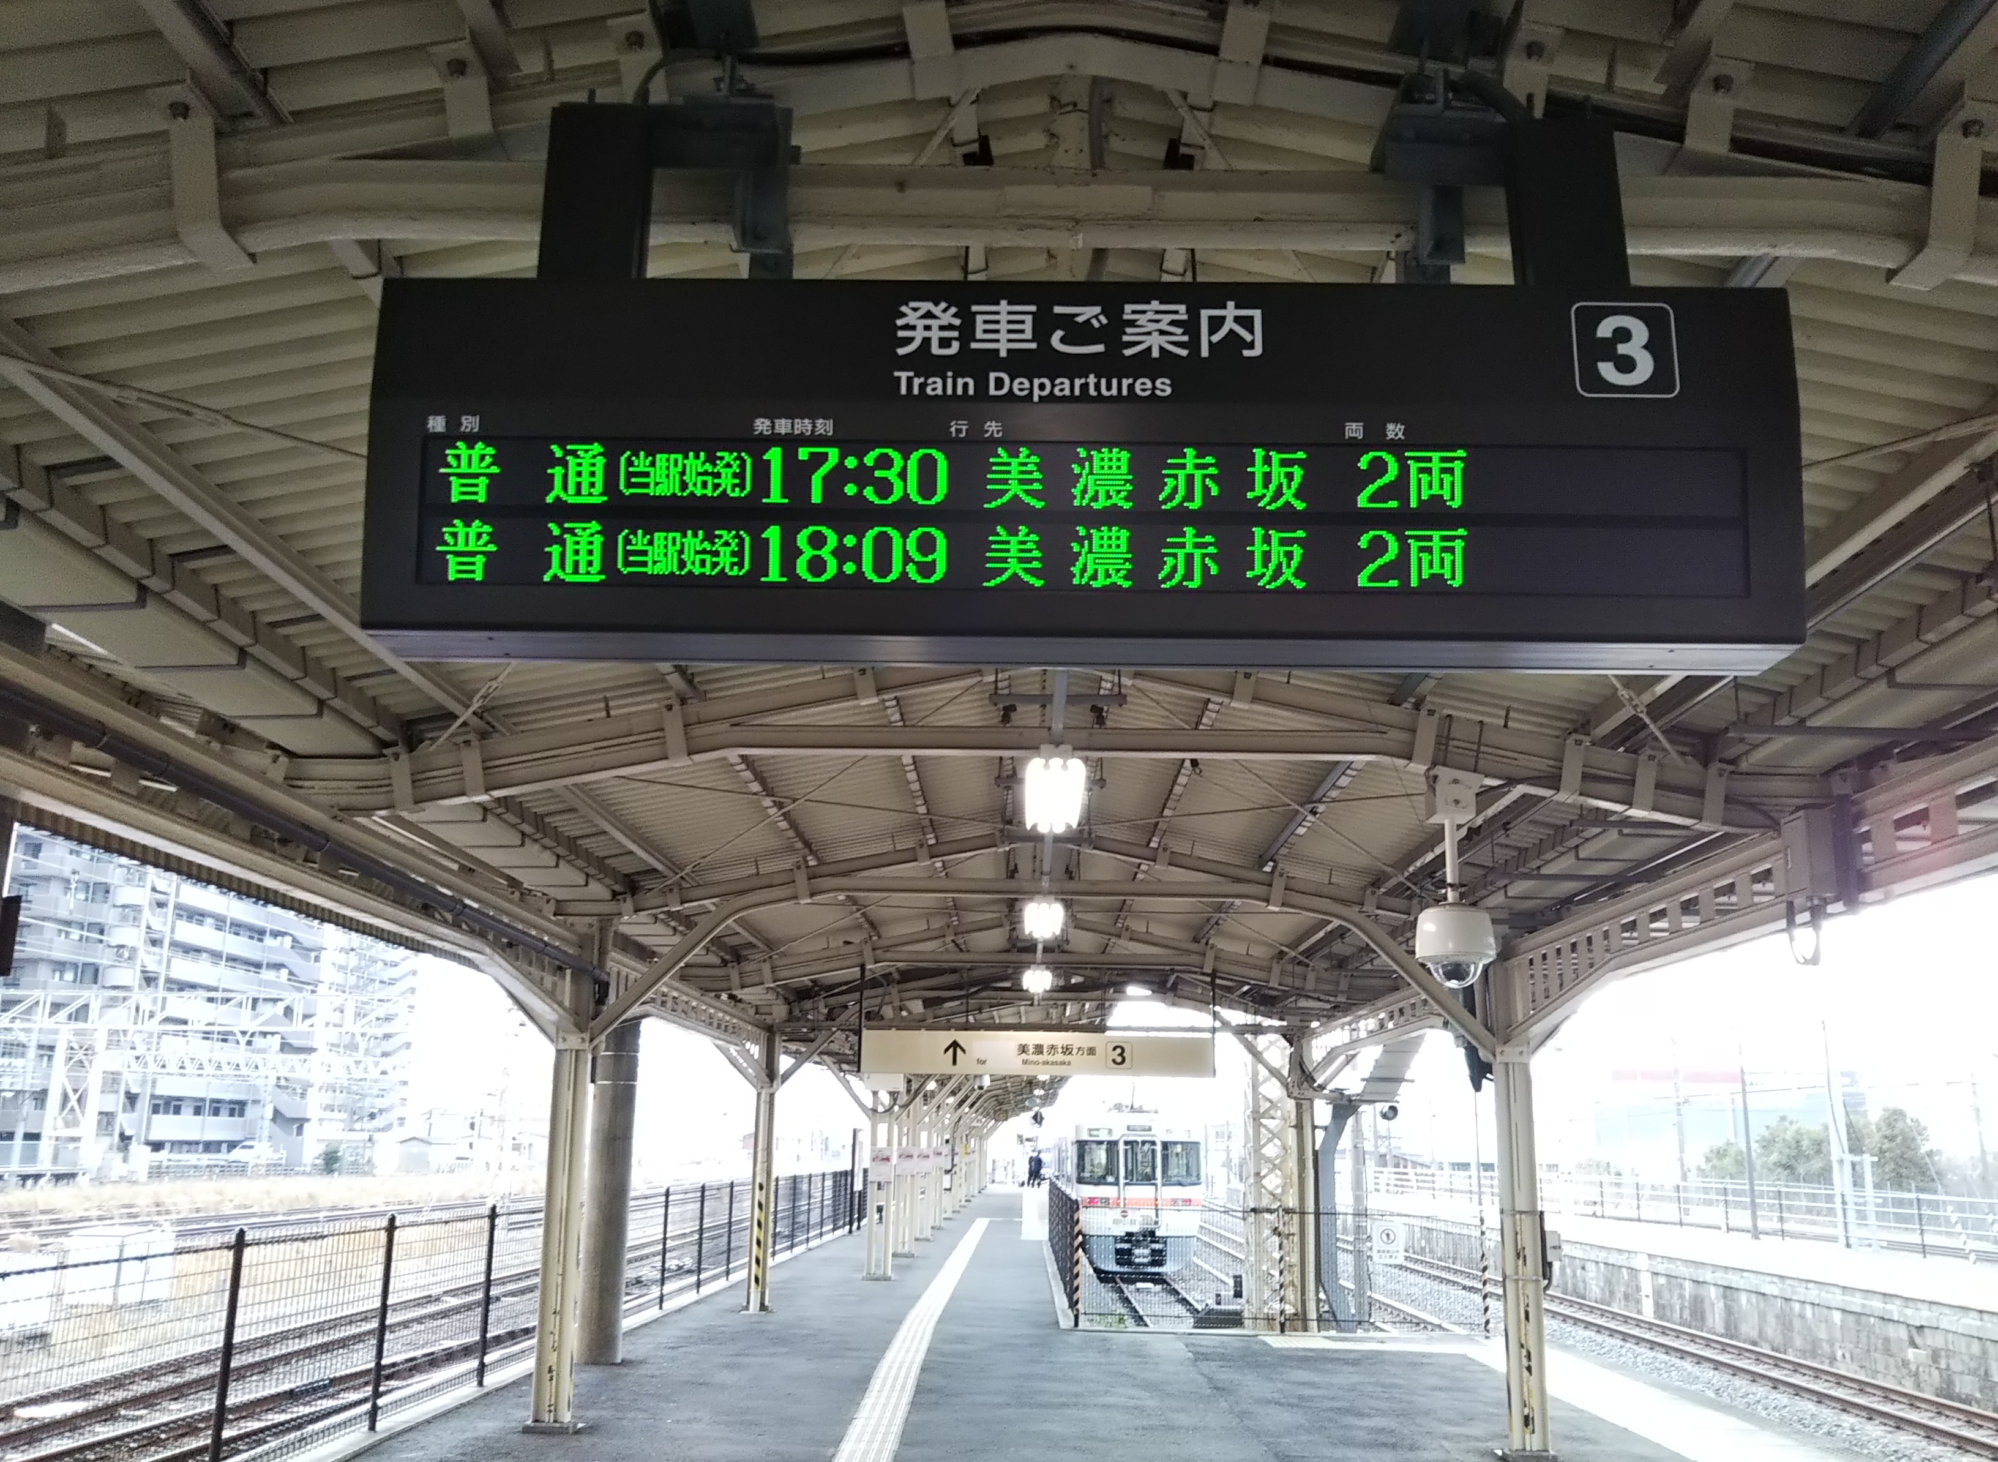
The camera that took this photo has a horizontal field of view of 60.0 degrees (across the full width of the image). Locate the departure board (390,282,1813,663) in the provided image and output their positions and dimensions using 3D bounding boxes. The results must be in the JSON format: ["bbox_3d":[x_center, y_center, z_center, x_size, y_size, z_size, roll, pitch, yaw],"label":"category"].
[{"bbox_3d":[0.152,-0.470,3.333,2.630,0.660,0.330,0,-14,1],"label":"departure board"}]

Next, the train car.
[{"bbox_3d":[3.454,15.407,59.413,2.950,3.800,40.000,0,-14,1],"label":"train car"}]

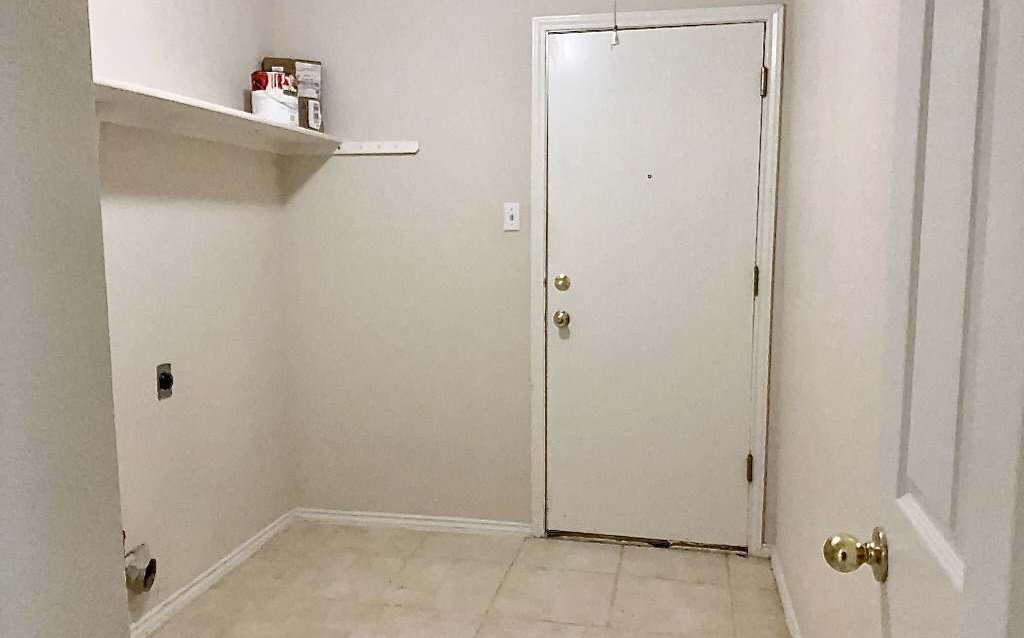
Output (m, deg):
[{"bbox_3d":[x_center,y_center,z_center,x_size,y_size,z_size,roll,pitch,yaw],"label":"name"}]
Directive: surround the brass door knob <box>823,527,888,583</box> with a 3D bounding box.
[{"bbox_3d":[0.417,0.286,0.977,0.067,0.065,0.065,2,7,14],"label":"brass door knob"}]

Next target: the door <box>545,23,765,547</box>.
[{"bbox_3d":[0.548,-0.104,3.188,0.815,2.030,0.045,1,7,12],"label":"door"}]

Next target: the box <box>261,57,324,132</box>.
[{"bbox_3d":[-0.880,-0.879,3.204,0.216,0.281,0.140,-3,7,-22],"label":"box"}]

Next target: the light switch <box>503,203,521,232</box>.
[{"bbox_3d":[-0.002,-0.414,3.239,0.070,0.115,0.013,1,7,12],"label":"light switch"}]

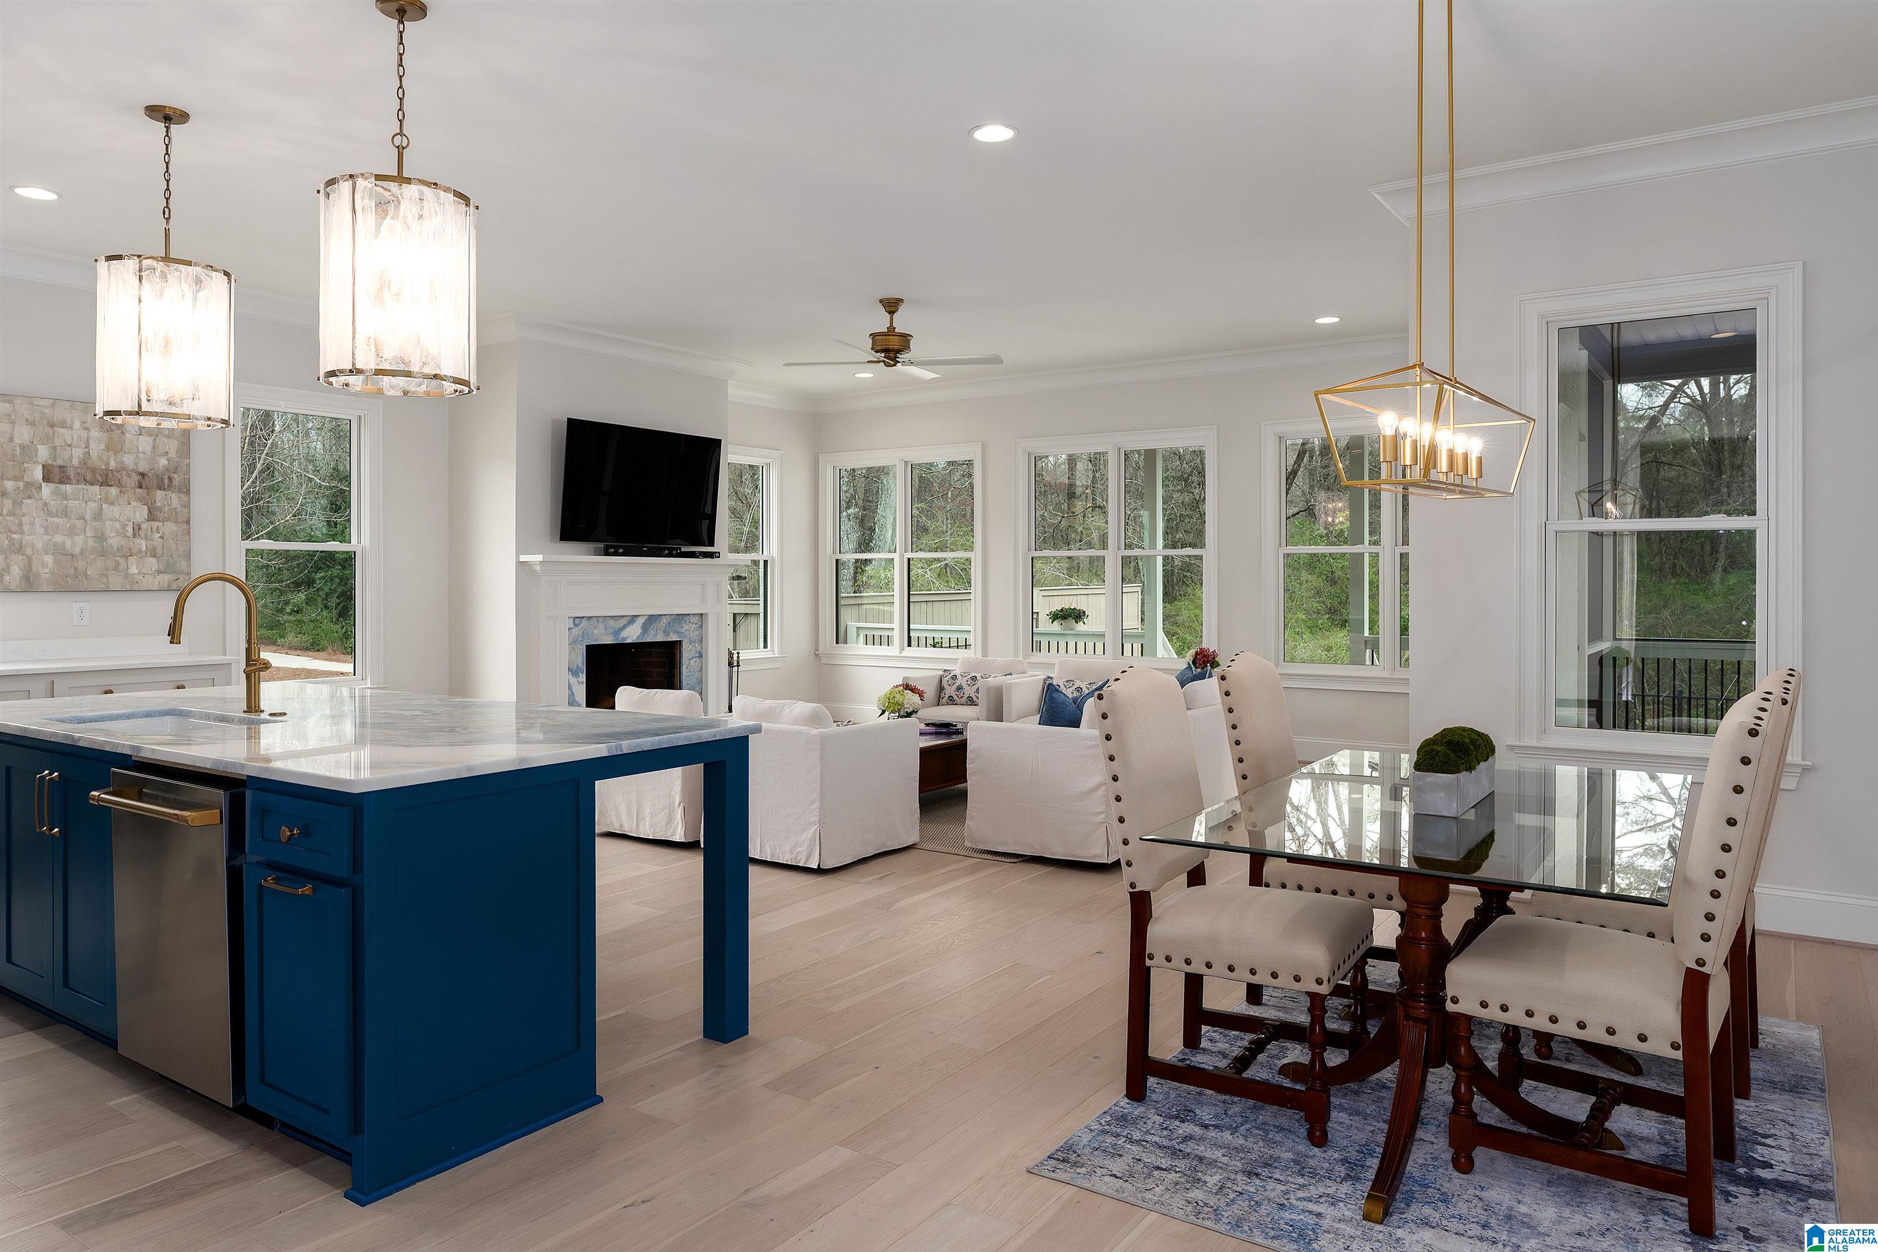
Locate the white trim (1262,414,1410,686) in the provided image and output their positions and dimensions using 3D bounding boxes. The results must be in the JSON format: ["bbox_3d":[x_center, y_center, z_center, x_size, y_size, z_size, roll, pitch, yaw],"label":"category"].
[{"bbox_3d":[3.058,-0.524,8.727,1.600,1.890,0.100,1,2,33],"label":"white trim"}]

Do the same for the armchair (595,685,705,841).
[{"bbox_3d":[-1.474,0.733,7.033,0.820,0.800,0.780,1,2,31],"label":"armchair"}]

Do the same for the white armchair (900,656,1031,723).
[{"bbox_3d":[0.249,0.622,8.899,0.700,0.800,0.750,1,2,34],"label":"white armchair"}]

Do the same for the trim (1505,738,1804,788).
[{"bbox_3d":[2.823,0.559,4.968,1.050,0.120,0.080,1,2,33],"label":"trim"}]

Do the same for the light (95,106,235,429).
[{"bbox_3d":[-2.791,-1.290,4.550,0.430,1.120,0.430,1,2,33],"label":"light"}]

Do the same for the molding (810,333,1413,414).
[{"bbox_3d":[1.330,-1.944,9.731,5.800,0.150,0.130,1,2,33],"label":"molding"}]

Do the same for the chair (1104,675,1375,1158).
[{"bbox_3d":[0.790,0.669,3.294,0.630,1.100,0.485,1,2,34],"label":"chair"}]

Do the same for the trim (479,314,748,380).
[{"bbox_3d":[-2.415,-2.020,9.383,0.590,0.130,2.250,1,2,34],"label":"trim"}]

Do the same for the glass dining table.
[{"bbox_3d":[1.385,0.848,3.361,1.060,0.750,1.840,1,2,33],"label":"glass dining table"}]

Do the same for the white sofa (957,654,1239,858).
[{"bbox_3d":[1.045,0.681,6.932,0.810,0.820,1.990,1,2,34],"label":"white sofa"}]

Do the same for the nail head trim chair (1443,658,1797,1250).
[{"bbox_3d":[1.509,0.678,2.813,0.640,1.130,0.500,1,2,37],"label":"nail head trim chair"}]

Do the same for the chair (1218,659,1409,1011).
[{"bbox_3d":[1.271,0.643,4.026,0.625,1.100,0.485,1,2,34],"label":"chair"}]

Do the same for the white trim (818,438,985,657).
[{"bbox_3d":[-0.379,-0.660,11.612,1.888,1.954,0.110,1,2,34],"label":"white trim"}]

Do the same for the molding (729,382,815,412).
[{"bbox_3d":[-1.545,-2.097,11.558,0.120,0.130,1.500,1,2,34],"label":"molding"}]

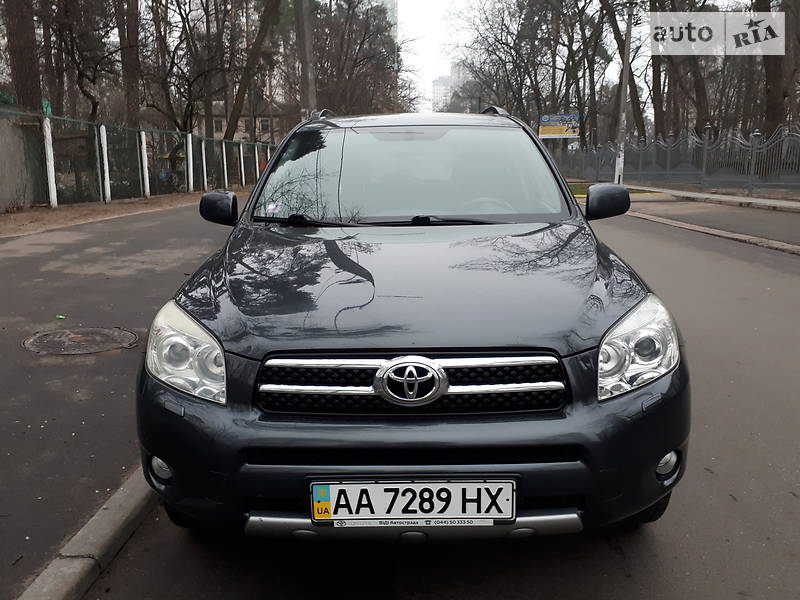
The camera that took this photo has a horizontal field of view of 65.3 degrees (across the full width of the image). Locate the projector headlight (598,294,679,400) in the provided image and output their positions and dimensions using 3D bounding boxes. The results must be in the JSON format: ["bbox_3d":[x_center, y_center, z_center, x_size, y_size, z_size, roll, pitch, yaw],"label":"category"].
[{"bbox_3d":[0.704,0.126,1.832,0.345,0.238,0.430,-1,12,2],"label":"projector headlight"}]

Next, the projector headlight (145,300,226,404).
[{"bbox_3d":[-0.631,0.139,1.867,0.345,0.238,0.430,-1,12,2],"label":"projector headlight"}]

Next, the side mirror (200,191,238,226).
[{"bbox_3d":[-0.836,-0.431,2.946,0.220,0.172,0.150,-1,12,2],"label":"side mirror"}]

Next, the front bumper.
[{"bbox_3d":[0.038,0.401,1.831,1.800,0.615,0.580,-1,12,2],"label":"front bumper"}]

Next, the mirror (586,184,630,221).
[{"bbox_3d":[0.954,-0.448,2.899,0.220,0.172,0.150,-1,12,2],"label":"mirror"}]

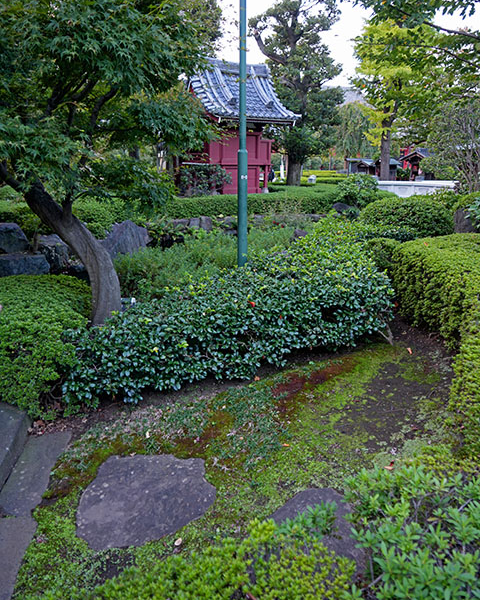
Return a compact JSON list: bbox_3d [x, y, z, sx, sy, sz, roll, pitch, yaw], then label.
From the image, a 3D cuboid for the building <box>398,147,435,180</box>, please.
[{"bbox_3d":[9.506,-7.285,25.999,1.700,2.200,1.800,12,20,36],"label":"building"}]

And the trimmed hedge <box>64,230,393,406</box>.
[{"bbox_3d":[0.300,0.016,4.314,3.300,0.640,1.500,-11,19,-34],"label":"trimmed hedge"}]

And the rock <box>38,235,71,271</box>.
[{"bbox_3d":[-2.658,-0.659,6.877,0.460,0.520,0.420,-4,16,-14],"label":"rock"}]

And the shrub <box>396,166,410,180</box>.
[{"bbox_3d":[8.250,-6.315,24.212,0.720,0.760,0.700,0,17,0],"label":"shrub"}]

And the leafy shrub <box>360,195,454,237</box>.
[{"bbox_3d":[3.120,-1.546,8.939,1.620,0.870,1.400,0,17,0],"label":"leafy shrub"}]

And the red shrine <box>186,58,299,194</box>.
[{"bbox_3d":[-0.303,-6.733,19.066,3.413,4.968,3.996,-10,20,-30],"label":"red shrine"}]

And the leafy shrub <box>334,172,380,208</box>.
[{"bbox_3d":[2.939,-2.739,12.006,1.150,0.920,1.050,3,16,10],"label":"leafy shrub"}]

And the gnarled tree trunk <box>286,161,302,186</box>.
[{"bbox_3d":[2.580,-6.015,22.735,0.720,1.390,0.700,0,17,0],"label":"gnarled tree trunk"}]

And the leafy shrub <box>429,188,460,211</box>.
[{"bbox_3d":[5.521,-2.673,12.959,0.850,0.650,0.800,6,17,19],"label":"leafy shrub"}]

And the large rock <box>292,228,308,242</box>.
[{"bbox_3d":[1.020,-1.025,8.157,0.340,0.370,0.300,0,17,0],"label":"large rock"}]

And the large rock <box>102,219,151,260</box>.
[{"bbox_3d":[-1.680,-0.841,7.010,0.780,0.690,0.550,0,17,0],"label":"large rock"}]

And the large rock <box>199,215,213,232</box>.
[{"bbox_3d":[-0.779,-1.716,10.839,0.320,0.420,0.300,0,16,0],"label":"large rock"}]

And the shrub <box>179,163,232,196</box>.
[{"bbox_3d":[-1.136,-3.986,15.811,1.750,1.100,1.300,0,16,0],"label":"shrub"}]

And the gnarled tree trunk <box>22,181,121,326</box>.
[{"bbox_3d":[-1.470,-0.367,4.227,0.850,1.270,0.450,0,17,0],"label":"gnarled tree trunk"}]

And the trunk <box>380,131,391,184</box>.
[{"bbox_3d":[7.560,-7.352,24.941,0.500,3.200,0.500,4,16,14],"label":"trunk"}]

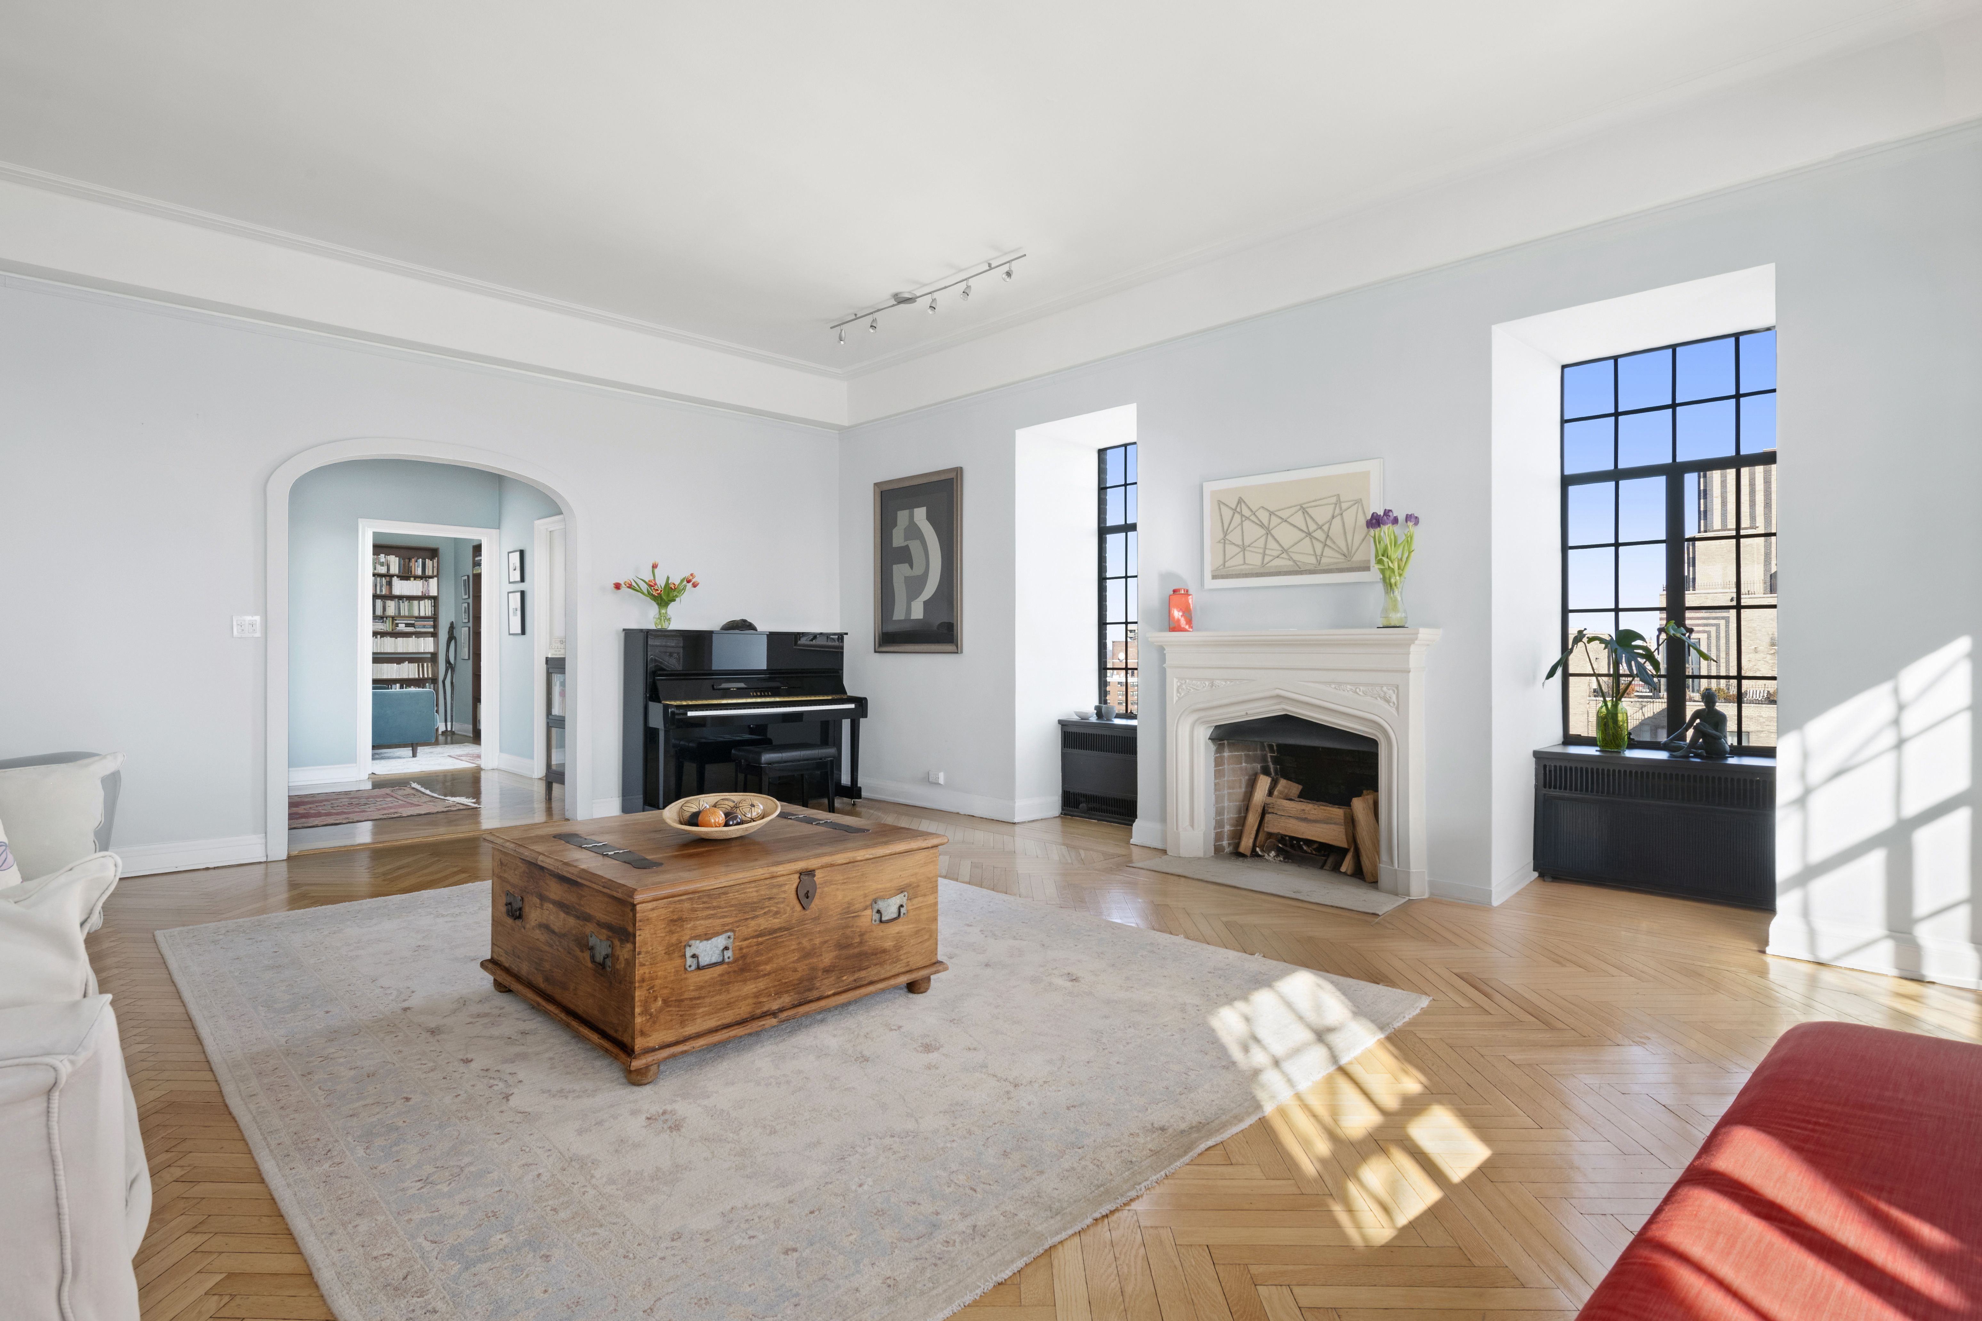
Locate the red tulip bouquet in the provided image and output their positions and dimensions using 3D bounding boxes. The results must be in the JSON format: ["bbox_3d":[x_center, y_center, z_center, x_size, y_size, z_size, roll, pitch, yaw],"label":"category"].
[{"bbox_3d":[-2.102,-0.400,6.243,0.480,0.410,0.400,0,1,-45],"label":"red tulip bouquet"}]

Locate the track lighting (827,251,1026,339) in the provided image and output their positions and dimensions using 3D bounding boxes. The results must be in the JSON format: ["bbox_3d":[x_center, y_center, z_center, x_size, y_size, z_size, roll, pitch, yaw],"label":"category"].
[{"bbox_3d":[-0.407,-2.062,5.708,0.145,0.183,1.656,0,0,-45],"label":"track lighting"}]

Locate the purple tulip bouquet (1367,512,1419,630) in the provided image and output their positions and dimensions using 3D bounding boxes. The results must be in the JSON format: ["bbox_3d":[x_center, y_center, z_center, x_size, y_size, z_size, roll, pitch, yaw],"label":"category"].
[{"bbox_3d":[1.796,-0.410,4.434,0.215,0.532,0.237,0,0,-45],"label":"purple tulip bouquet"}]

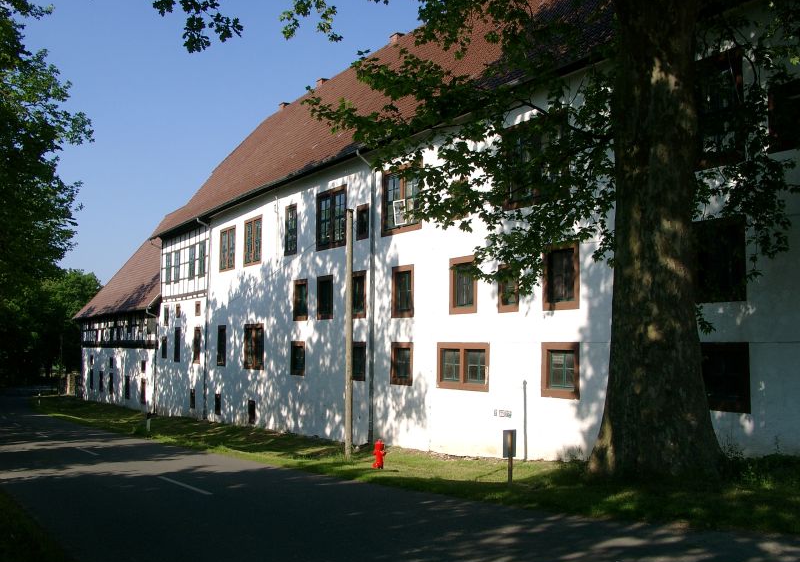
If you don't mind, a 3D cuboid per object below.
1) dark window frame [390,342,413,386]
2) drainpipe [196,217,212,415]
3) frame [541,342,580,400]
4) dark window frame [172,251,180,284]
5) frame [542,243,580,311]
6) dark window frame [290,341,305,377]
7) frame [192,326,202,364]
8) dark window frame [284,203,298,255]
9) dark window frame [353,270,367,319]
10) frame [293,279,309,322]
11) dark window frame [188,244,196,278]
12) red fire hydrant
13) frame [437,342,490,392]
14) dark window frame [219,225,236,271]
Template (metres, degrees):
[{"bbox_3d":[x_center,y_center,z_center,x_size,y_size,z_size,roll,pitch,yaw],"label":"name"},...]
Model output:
[{"bbox_3d":[0.081,2.373,22.516,0.160,1.205,1.114,3,-6,-33],"label":"dark window frame"},{"bbox_3d":[-9.552,1.759,37.588,0.725,9.628,0.150,4,-6,-34],"label":"drainpipe"},{"bbox_3d":[3.544,1.960,17.230,0.160,1.212,1.167,3,-6,-33],"label":"frame"},{"bbox_3d":[-11.812,-0.751,41.980,0.160,1.741,0.936,4,-6,-34],"label":"dark window frame"},{"bbox_3d":[3.888,-0.077,18.713,0.160,1.567,1.197,4,-6,-34],"label":"frame"},{"bbox_3d":[-3.785,2.937,29.735,0.160,1.284,1.153,4,-6,-34],"label":"dark window frame"},{"bbox_3d":[-11.680,3.751,45.557,0.220,2.107,1.255,3,-5,-32],"label":"frame"},{"bbox_3d":[-4.200,-1.997,30.864,0.160,2.013,1.066,4,-6,-34],"label":"dark window frame"},{"bbox_3d":[-1.279,0.434,24.785,0.160,1.469,0.972,3,-6,-33],"label":"dark window frame"},{"bbox_3d":[-3.683,0.746,29.813,0.160,1.556,1.175,4,-6,-34],"label":"frame"},{"bbox_3d":[-10.135,-0.946,38.525,0.160,1.632,0.960,3,-6,-33],"label":"dark window frame"},{"bbox_3d":[-0.561,4.733,21.500,0.380,0.820,0.380,0,-4,0],"label":"red fire hydrant"},{"bbox_3d":[1.773,2.346,21.584,0.160,1.284,2.307,4,-6,-34],"label":"frame"},{"bbox_3d":[-7.546,-1.406,34.587,0.160,1.899,1.849,3,-6,-33],"label":"dark window frame"}]

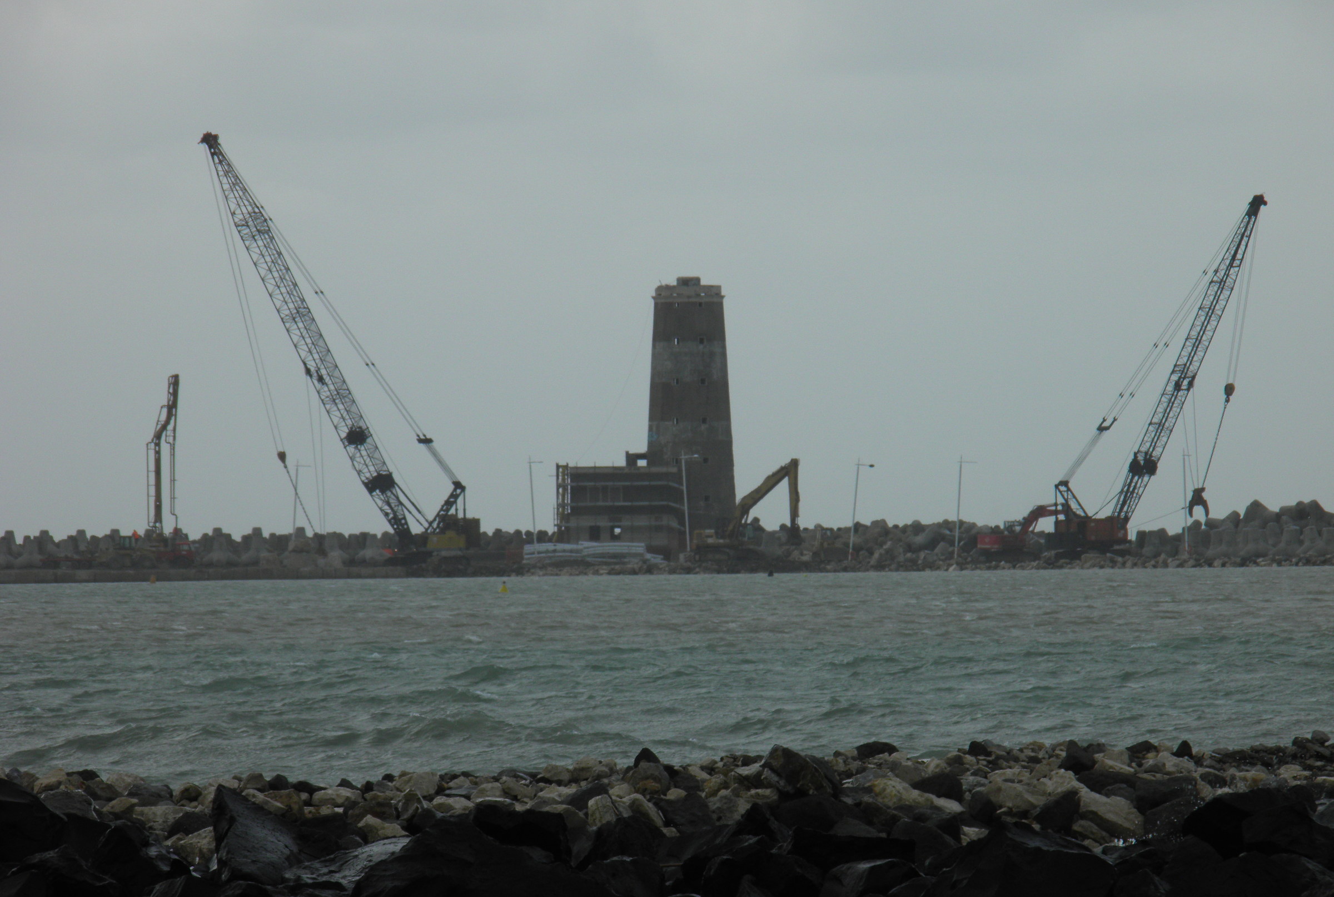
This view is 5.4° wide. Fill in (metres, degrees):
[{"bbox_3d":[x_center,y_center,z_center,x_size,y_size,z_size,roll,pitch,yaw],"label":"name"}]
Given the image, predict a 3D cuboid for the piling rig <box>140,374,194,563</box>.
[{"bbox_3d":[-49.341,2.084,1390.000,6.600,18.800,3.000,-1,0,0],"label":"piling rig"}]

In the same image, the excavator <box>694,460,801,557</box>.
[{"bbox_3d":[7.797,5.925,1385.000,10.800,10.000,3.400,-1,0,8],"label":"excavator"}]

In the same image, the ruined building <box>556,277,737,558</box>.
[{"bbox_3d":[-1.952,-2.877,1405.000,17.900,27.900,13.500,-1,0,0],"label":"ruined building"}]

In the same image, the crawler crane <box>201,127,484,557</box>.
[{"bbox_3d":[-32.198,-9.555,1390.000,28.500,42.000,5.800,-1,0,25],"label":"crawler crane"}]

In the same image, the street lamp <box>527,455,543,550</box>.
[{"bbox_3d":[-12.828,5.984,1387.000,1.800,10.100,0.350,-1,0,0],"label":"street lamp"}]

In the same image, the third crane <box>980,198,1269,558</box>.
[{"bbox_3d":[47.641,-7.014,1390.000,22.800,35.500,5.500,-1,0,-25],"label":"third crane"}]

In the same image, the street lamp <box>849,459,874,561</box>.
[{"bbox_3d":[18.885,5.925,1385.000,2.300,10.000,0.350,-1,0,0],"label":"street lamp"}]

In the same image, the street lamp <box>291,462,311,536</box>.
[{"bbox_3d":[-35.722,6.302,1390.000,2.000,10.000,0.350,-1,0,0],"label":"street lamp"}]

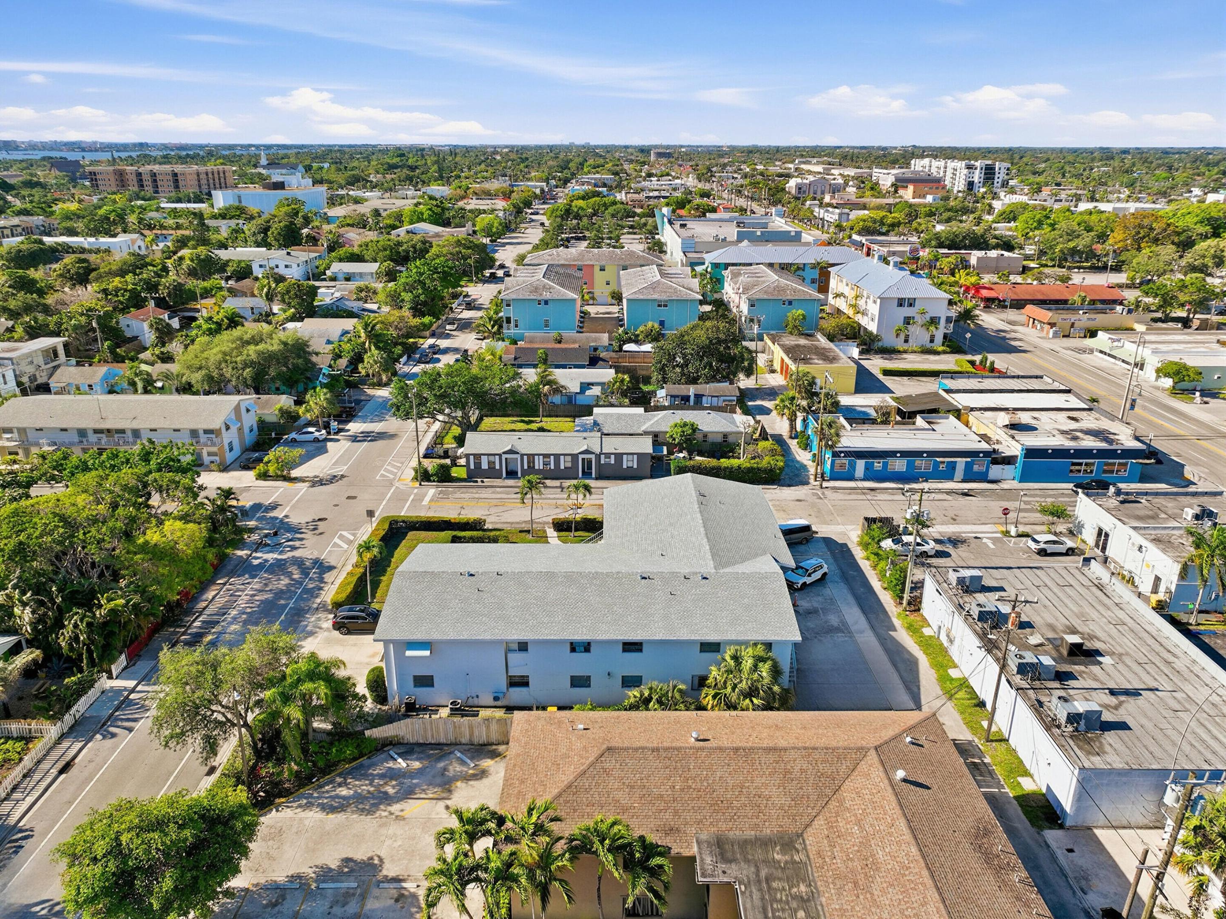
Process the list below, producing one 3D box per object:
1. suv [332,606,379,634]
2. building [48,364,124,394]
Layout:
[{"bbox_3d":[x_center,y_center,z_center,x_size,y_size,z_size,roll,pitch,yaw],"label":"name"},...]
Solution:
[{"bbox_3d":[-18.993,12.218,64.920,4.700,1.660,1.900,0,20,0],"label":"suv"},{"bbox_3d":[-76.763,-11.377,124.029,7.508,4.261,6.087,1,20,2],"label":"building"}]

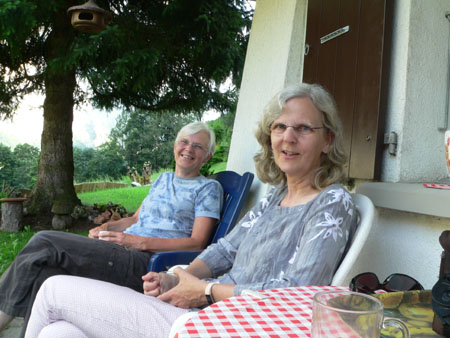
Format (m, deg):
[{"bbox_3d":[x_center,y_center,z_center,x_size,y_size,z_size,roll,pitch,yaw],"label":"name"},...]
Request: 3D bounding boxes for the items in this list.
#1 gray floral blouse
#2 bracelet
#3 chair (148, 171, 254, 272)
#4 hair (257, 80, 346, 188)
[{"bbox_3d":[0.122,0.260,1.240,0.360,0.460,0.430,3,2,-31],"label":"gray floral blouse"},{"bbox_3d":[-0.028,0.304,1.140,0.020,0.055,0.058,-11,-16,22],"label":"bracelet"},{"bbox_3d":[-0.230,0.490,2.340,0.640,0.970,0.570,3,2,-32],"label":"chair"},{"bbox_3d":[0.206,-0.090,1.270,0.240,0.280,0.220,5,2,31],"label":"hair"}]

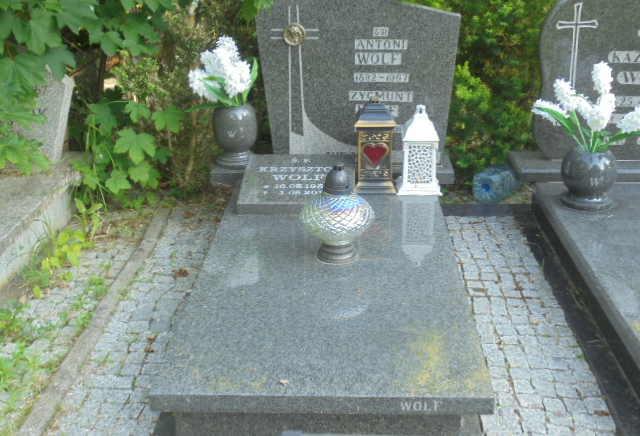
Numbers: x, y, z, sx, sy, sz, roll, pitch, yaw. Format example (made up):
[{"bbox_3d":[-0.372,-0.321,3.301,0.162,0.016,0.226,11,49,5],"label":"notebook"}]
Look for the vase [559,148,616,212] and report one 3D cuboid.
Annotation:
[{"bbox_3d":[1.042,-0.167,3.106,0.213,0.230,0.213,0,22,3],"label":"vase"}]

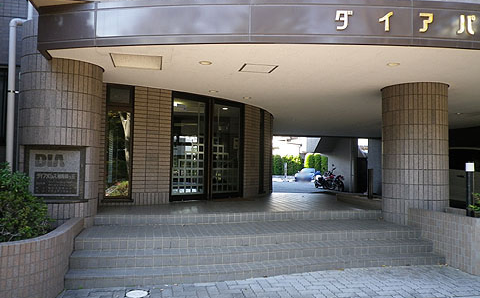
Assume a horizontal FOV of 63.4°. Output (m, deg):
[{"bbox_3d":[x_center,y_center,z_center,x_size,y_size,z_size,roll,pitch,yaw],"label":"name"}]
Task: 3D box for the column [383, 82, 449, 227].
[{"bbox_3d":[3.015,0.107,6.704,1.051,2.285,1.051,1,-2,-15],"label":"column"}]

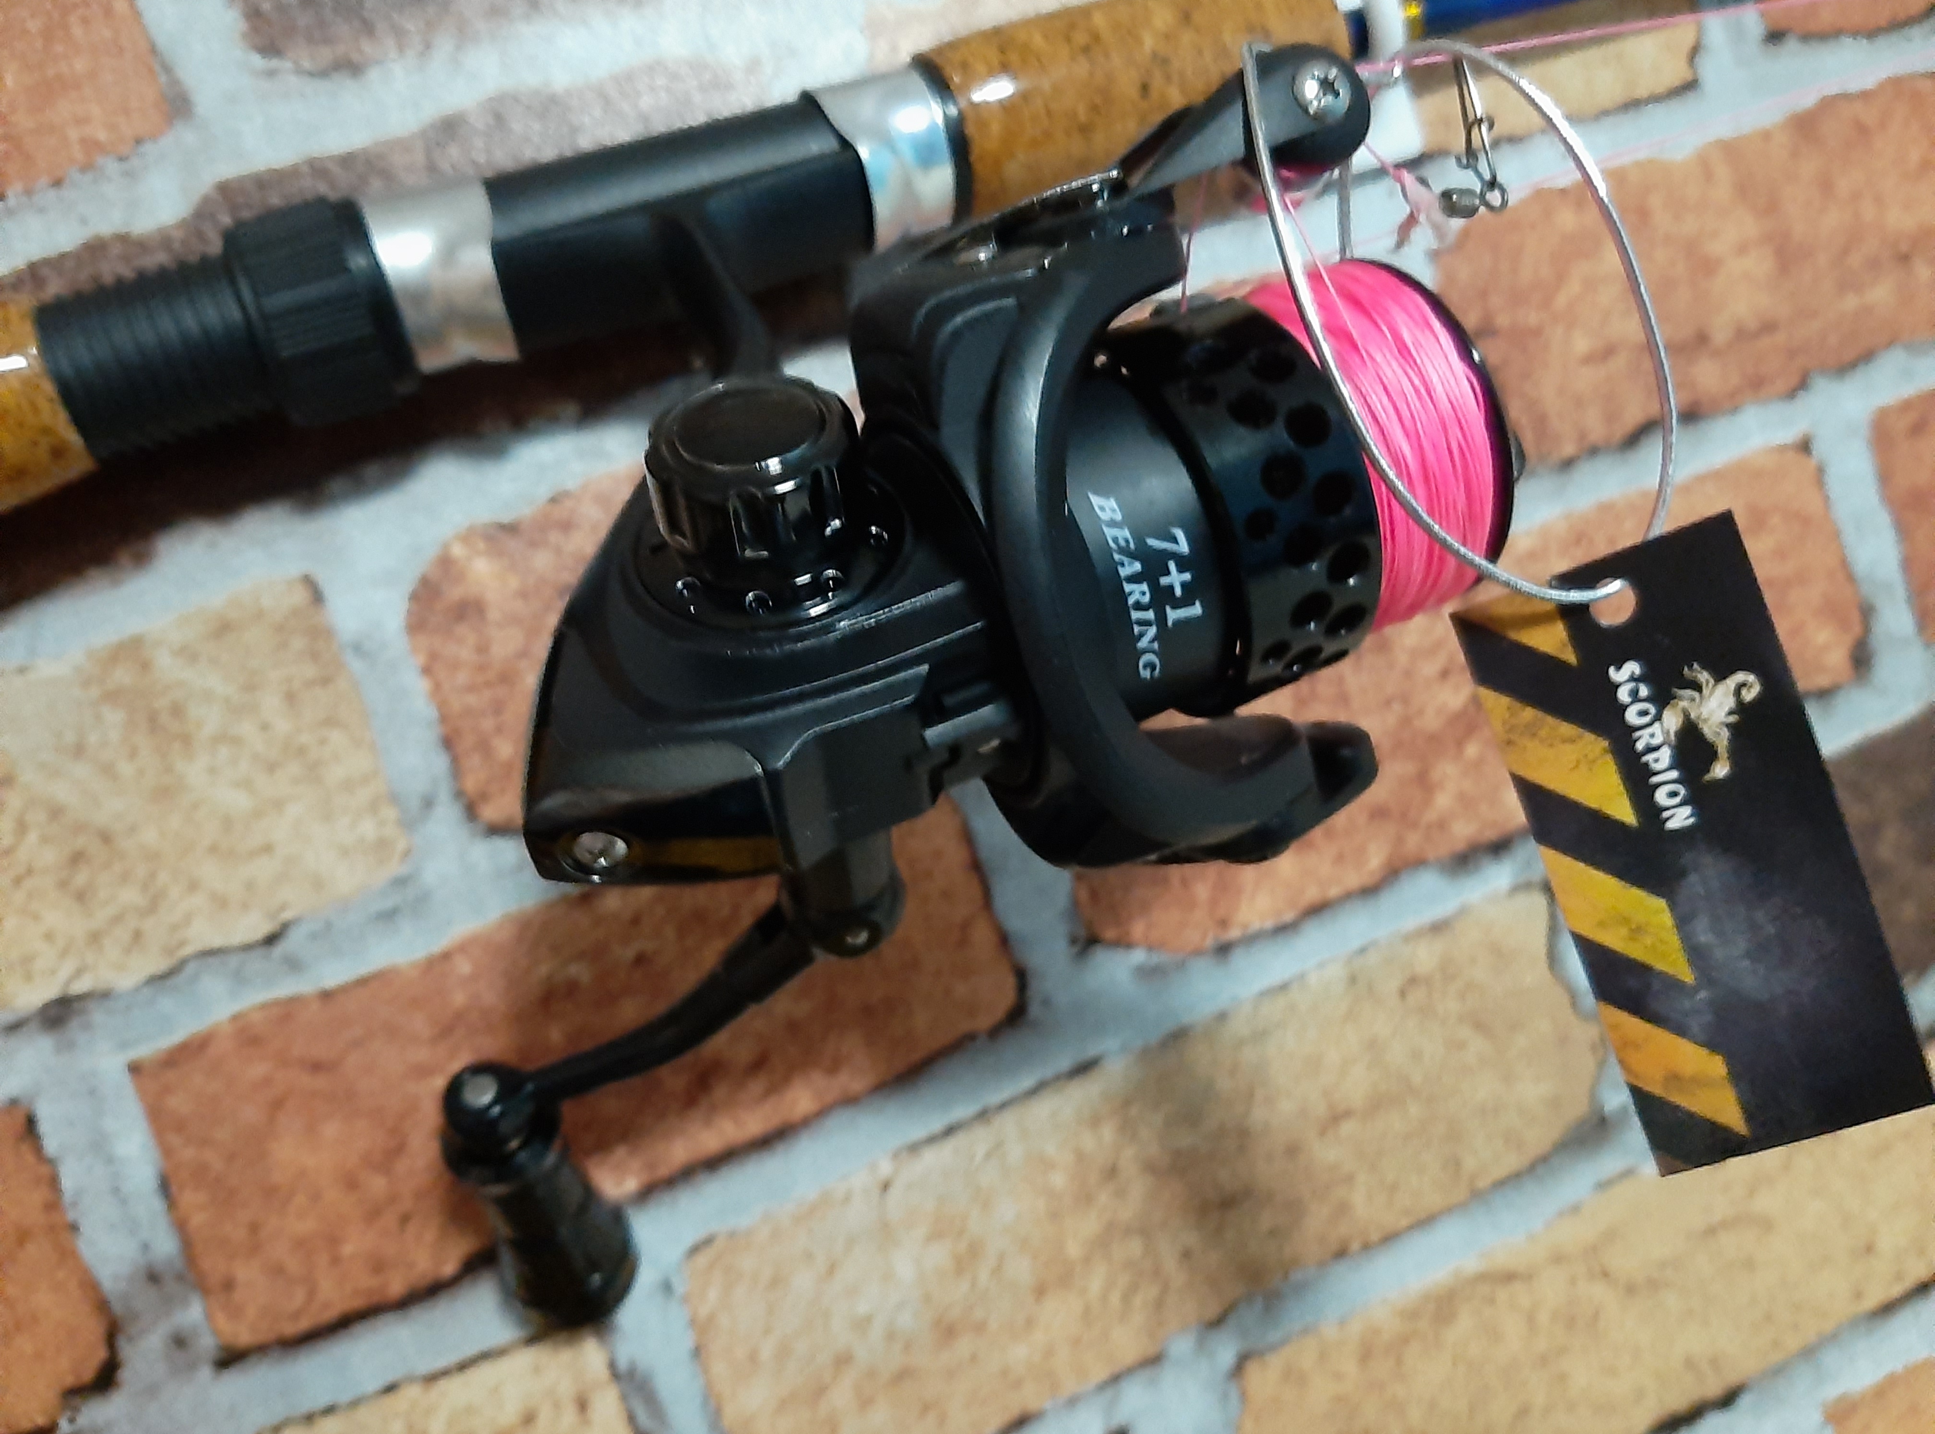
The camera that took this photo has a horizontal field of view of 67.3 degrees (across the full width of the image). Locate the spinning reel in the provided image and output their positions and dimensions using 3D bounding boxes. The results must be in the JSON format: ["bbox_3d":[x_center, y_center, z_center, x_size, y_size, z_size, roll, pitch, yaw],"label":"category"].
[{"bbox_3d":[-0.016,-0.013,0.206,0.150,0.137,0.123,-22,51,-16],"label":"spinning reel"}]

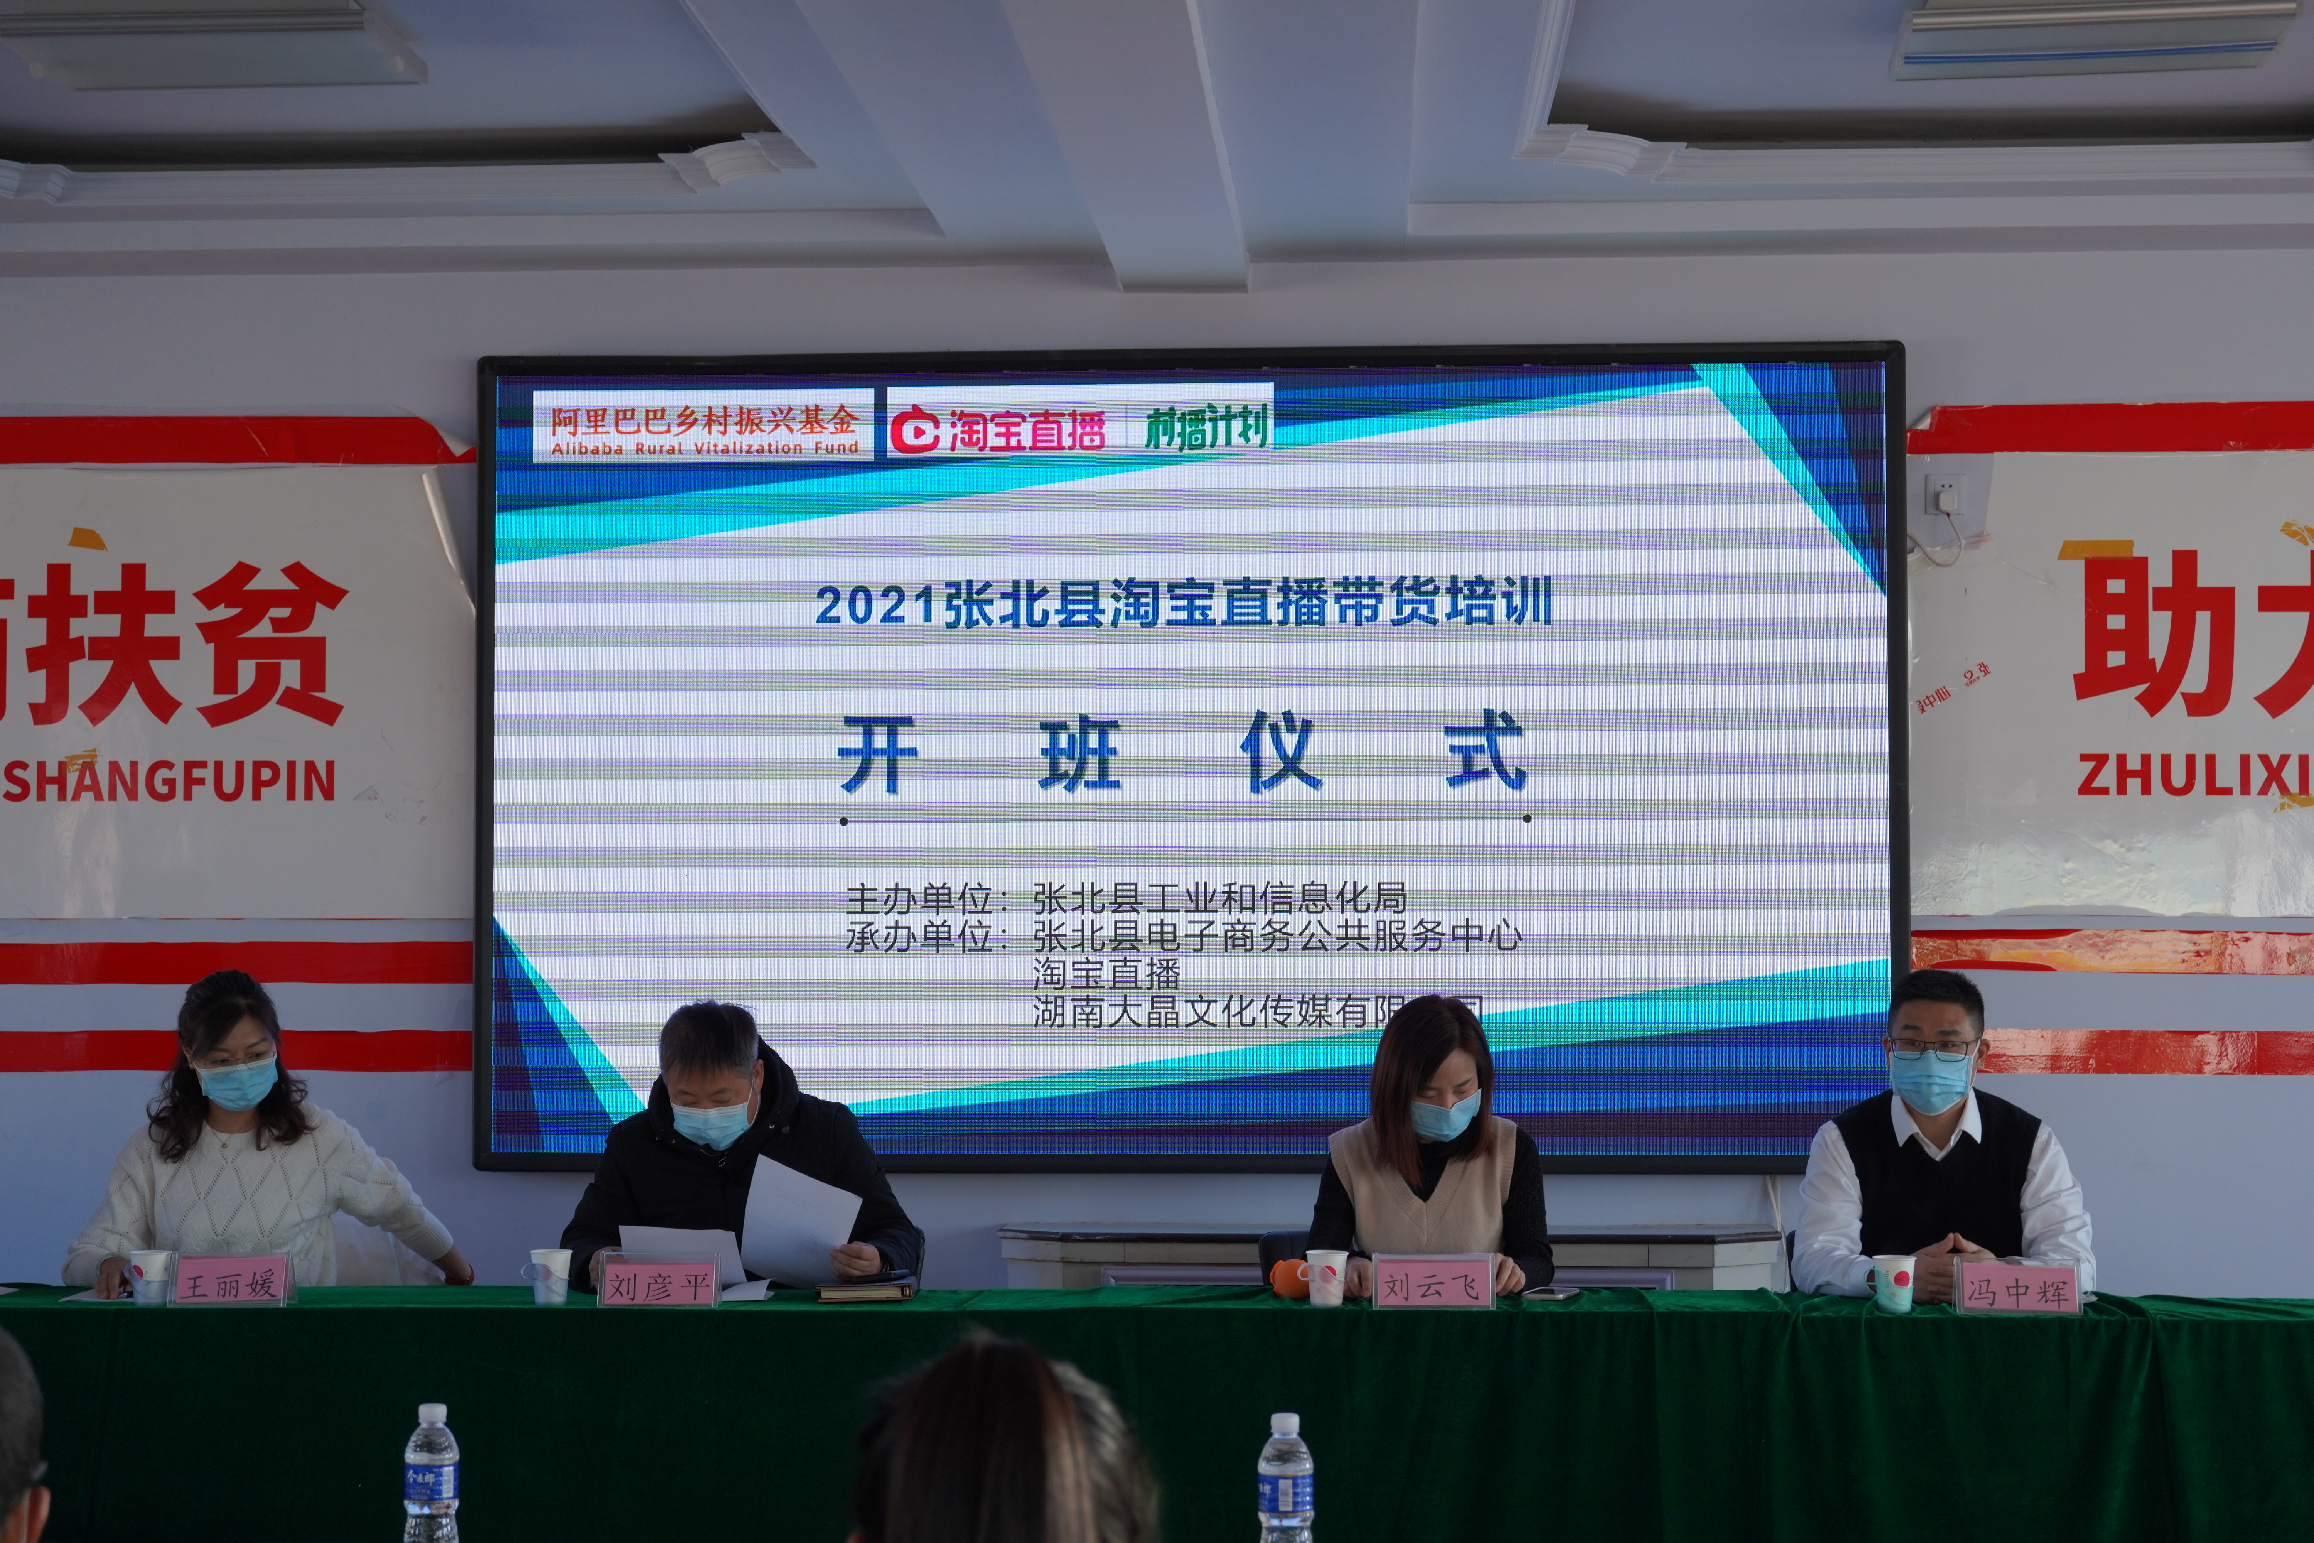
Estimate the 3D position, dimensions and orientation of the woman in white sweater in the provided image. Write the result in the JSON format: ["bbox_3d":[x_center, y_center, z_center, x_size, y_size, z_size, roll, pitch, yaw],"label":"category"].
[{"bbox_3d":[-1.609,1.020,6.947,0.700,1.316,0.750,0,-2,-3],"label":"woman in white sweater"}]

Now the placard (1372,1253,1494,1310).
[{"bbox_3d":[0.458,0.841,6.375,0.202,0.090,0.070,0,-2,3],"label":"placard"}]

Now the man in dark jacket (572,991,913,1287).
[{"bbox_3d":[-0.751,1.042,6.896,0.620,1.263,0.750,0,-2,5],"label":"man in dark jacket"}]

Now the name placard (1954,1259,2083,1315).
[{"bbox_3d":[1.420,0.847,6.364,0.199,0.090,0.070,0,-2,3],"label":"name placard"}]

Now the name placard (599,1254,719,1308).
[{"bbox_3d":[-0.828,0.848,6.447,0.202,0.090,0.070,0,-2,3],"label":"name placard"}]

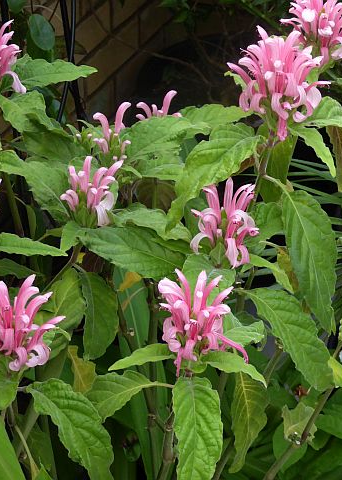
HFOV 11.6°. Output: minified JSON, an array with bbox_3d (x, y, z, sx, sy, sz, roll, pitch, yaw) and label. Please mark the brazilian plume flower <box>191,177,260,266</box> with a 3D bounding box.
[{"bbox_3d":[0.061,-0.020,1.950,0.082,0.094,0.080,4,14,0],"label":"brazilian plume flower"}]

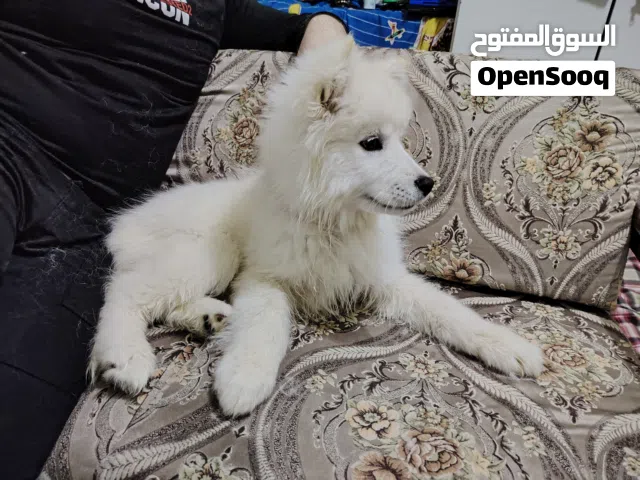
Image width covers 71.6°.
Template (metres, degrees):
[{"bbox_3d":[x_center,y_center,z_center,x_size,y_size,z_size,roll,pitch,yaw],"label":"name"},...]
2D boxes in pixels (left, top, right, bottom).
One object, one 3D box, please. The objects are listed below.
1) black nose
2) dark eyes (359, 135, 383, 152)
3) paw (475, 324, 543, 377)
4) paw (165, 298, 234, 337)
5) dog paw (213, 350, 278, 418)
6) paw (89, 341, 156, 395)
[{"bbox_3d":[0.146,-0.075,0.622,0.025,0.026,0.030,10,30,14],"label":"black nose"},{"bbox_3d":[0.070,-0.134,0.617,0.030,0.021,0.018,-19,35,-33],"label":"dark eyes"},{"bbox_3d":[0.285,0.167,0.670,0.092,0.055,0.064,15,32,22],"label":"paw"},{"bbox_3d":[-0.194,0.123,0.717,0.092,0.055,0.056,7,29,9],"label":"paw"},{"bbox_3d":[-0.100,0.192,0.602,0.072,0.055,0.087,4,29,4],"label":"dog paw"},{"bbox_3d":[-0.276,0.174,0.622,0.072,0.058,0.083,-17,34,-30],"label":"paw"}]

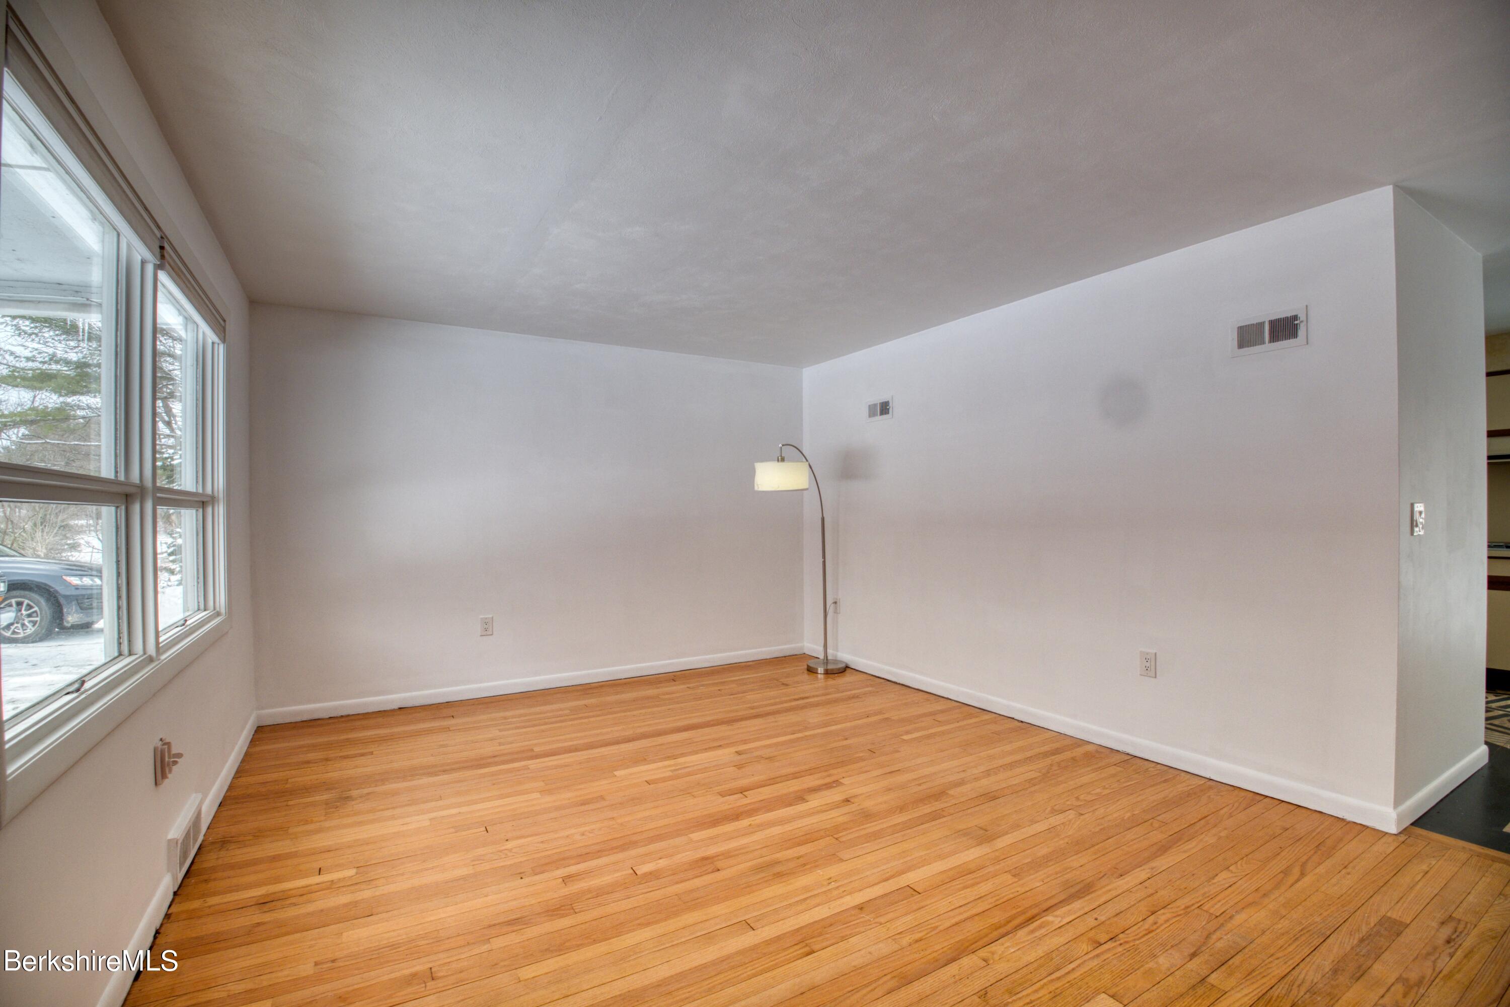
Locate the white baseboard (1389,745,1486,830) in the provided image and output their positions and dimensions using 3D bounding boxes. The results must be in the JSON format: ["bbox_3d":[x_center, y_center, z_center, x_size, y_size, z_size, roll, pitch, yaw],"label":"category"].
[{"bbox_3d":[2.972,1.200,2.696,1.288,0.083,0.014,0,0,-31],"label":"white baseboard"}]

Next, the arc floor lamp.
[{"bbox_3d":[0.351,0.420,4.582,0.377,1.681,0.843,0,0,43],"label":"arc floor lamp"}]

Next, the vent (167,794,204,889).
[{"bbox_3d":[-1.963,1.163,2.179,0.027,0.177,0.375,0,0,-32],"label":"vent"}]

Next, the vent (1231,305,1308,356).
[{"bbox_3d":[2.201,-0.733,2.700,0.018,0.165,0.264,0,0,-33],"label":"vent"}]

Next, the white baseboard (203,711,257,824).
[{"bbox_3d":[-2.485,1.227,2.998,0.014,0.083,1.443,0,0,-32],"label":"white baseboard"}]

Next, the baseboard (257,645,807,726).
[{"bbox_3d":[-1.203,1.226,4.466,3.783,0.083,0.014,0,0,-29],"label":"baseboard"}]

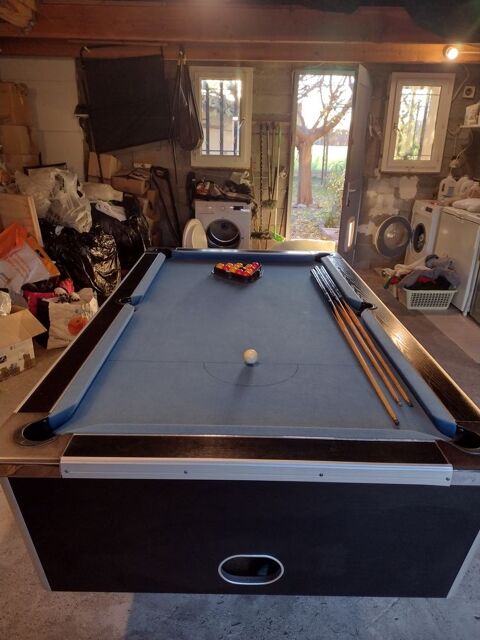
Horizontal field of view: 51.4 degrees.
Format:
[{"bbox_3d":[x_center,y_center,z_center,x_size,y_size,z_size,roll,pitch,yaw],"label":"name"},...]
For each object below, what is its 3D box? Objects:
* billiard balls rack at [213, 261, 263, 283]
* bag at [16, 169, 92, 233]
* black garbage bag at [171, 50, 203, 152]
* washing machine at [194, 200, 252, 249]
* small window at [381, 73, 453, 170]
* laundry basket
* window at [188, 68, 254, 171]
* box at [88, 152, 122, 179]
[{"bbox_3d":[0.016,-0.279,2.757,0.290,0.055,0.265,-3,20,-13],"label":"billiard balls rack"},{"bbox_3d":[-1.632,-1.054,4.390,0.620,0.520,0.420,-5,21,-19],"label":"bag"},{"bbox_3d":[-0.578,-2.346,5.370,0.360,1.000,0.200,1,20,-1],"label":"black garbage bag"},{"bbox_3d":[-0.198,-0.950,5.745,0.600,0.850,0.570,1,20,-1],"label":"washing machine"},{"bbox_3d":[2.050,-2.213,5.671,0.700,1.040,0.100,1,20,-1],"label":"small window"},{"bbox_3d":[1.798,-0.271,4.899,0.520,0.250,0.380,1,20,-1],"label":"laundry basket"},{"bbox_3d":[-0.209,-2.267,5.634,0.690,1.040,0.100,1,20,-1],"label":"window"},{"bbox_3d":[-1.429,-1.633,5.299,0.300,0.270,0.300,1,20,-1],"label":"box"}]

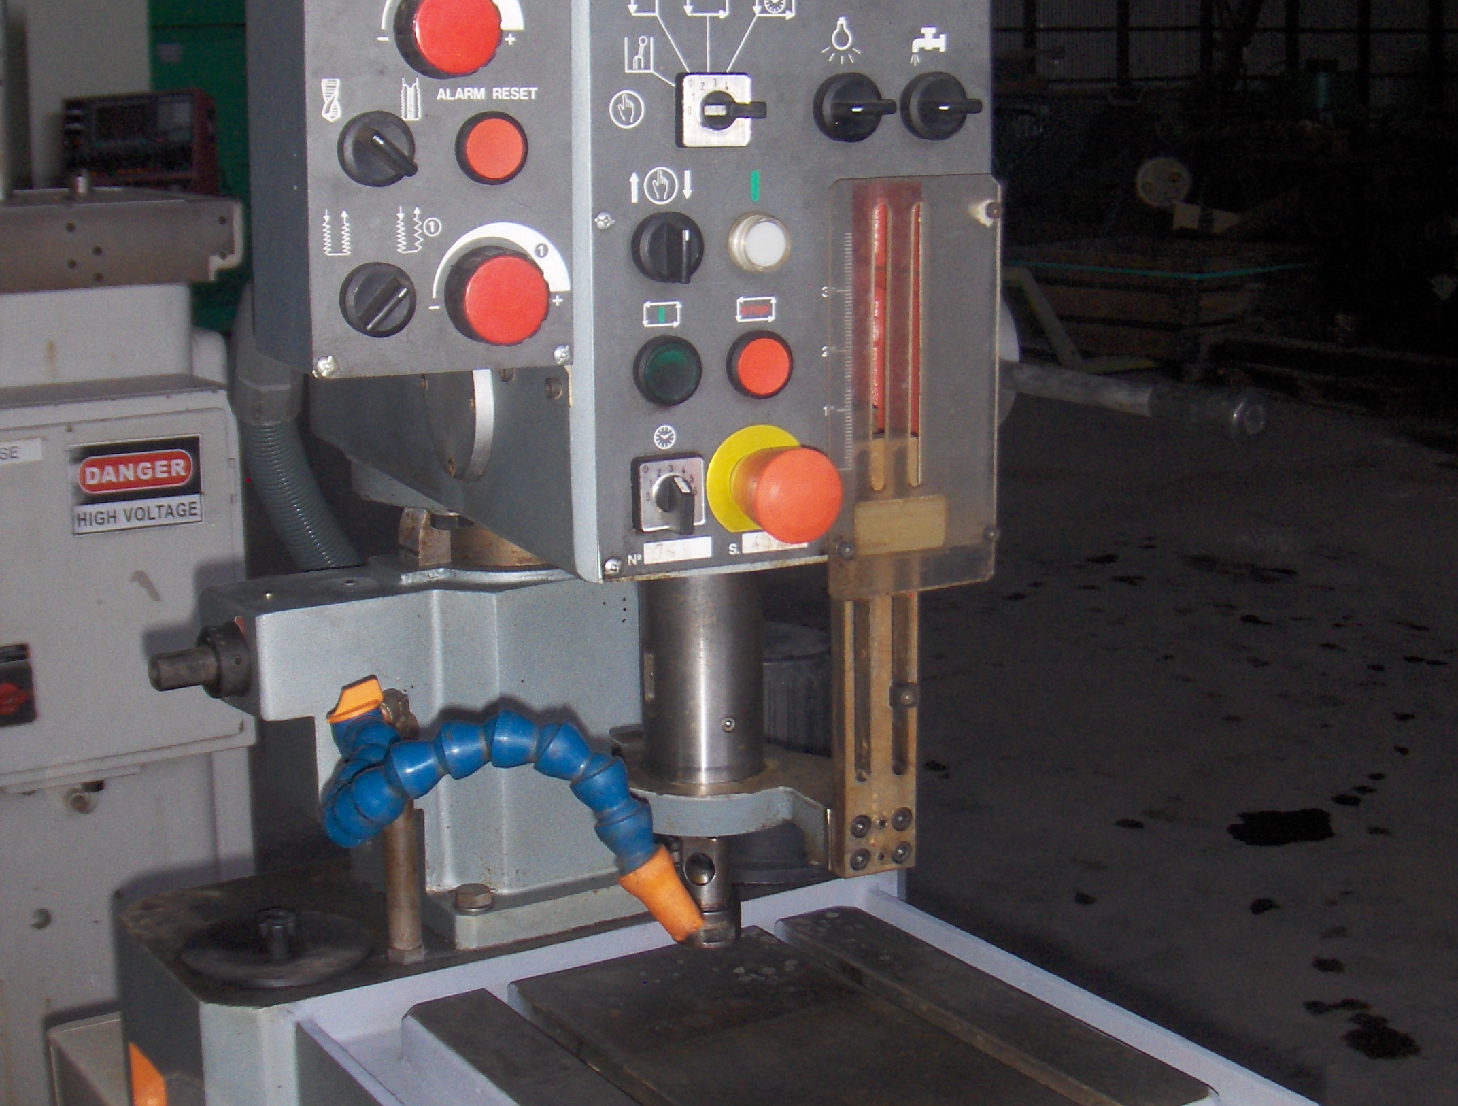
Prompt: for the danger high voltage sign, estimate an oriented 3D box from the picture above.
[{"bbox_3d":[-0.636,-0.073,2.470,0.144,0.097,0.003,-7,14,-27],"label":"danger high voltage sign"}]

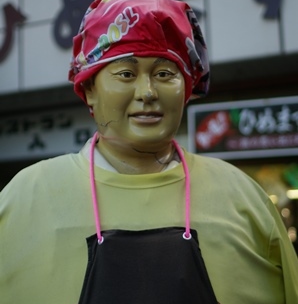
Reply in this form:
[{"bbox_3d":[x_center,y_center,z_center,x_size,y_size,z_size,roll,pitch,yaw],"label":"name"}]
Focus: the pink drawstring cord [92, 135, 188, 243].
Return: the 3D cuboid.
[{"bbox_3d":[-0.019,0.063,1.180,0.180,0.214,0.180,0,-9,-9],"label":"pink drawstring cord"}]

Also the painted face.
[{"bbox_3d":[-0.024,-0.084,1.175,0.163,0.168,0.130,1,-8,-13],"label":"painted face"}]

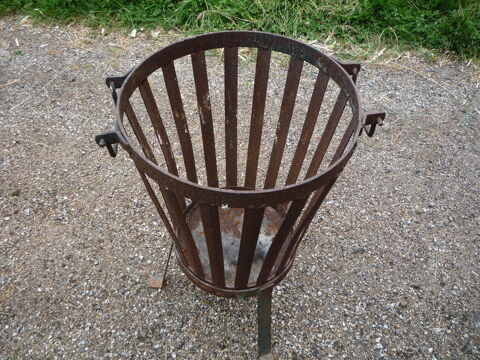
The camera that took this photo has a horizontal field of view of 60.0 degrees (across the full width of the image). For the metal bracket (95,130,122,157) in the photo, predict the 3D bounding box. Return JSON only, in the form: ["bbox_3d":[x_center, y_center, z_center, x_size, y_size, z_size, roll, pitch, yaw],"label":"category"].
[{"bbox_3d":[-0.240,-0.067,0.763,0.043,0.049,0.023,-5,51,-6],"label":"metal bracket"}]

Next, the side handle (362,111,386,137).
[{"bbox_3d":[0.263,-0.109,0.817,0.043,0.049,0.023,-4,51,-6],"label":"side handle"}]

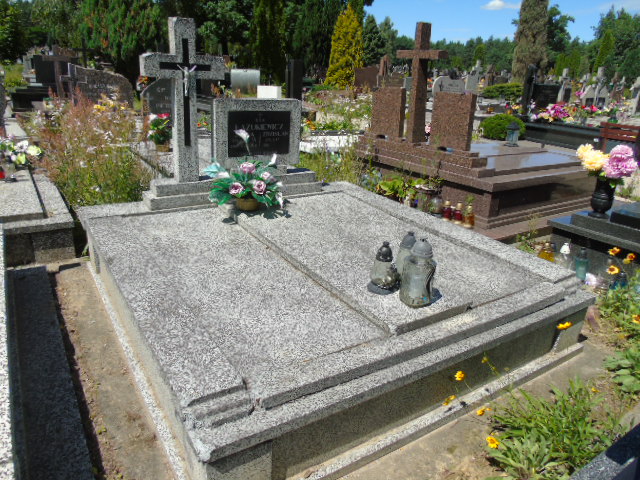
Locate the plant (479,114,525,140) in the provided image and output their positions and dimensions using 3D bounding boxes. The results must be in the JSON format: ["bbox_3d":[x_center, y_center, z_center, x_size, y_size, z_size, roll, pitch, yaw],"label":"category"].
[{"bbox_3d":[3.224,-1.847,8.167,0.850,0.720,0.850,-10,24,-31],"label":"plant"}]

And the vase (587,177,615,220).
[{"bbox_3d":[2.185,-0.330,3.590,0.170,0.320,0.170,-10,24,-31],"label":"vase"}]

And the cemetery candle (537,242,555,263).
[{"bbox_3d":[1.690,0.120,3.450,0.115,0.210,0.115,-10,24,-31],"label":"cemetery candle"}]

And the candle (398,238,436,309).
[{"bbox_3d":[0.439,0.140,2.043,0.140,0.295,0.140,3,20,-1],"label":"candle"}]

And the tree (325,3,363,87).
[{"bbox_3d":[1.381,-10.366,25.192,2.150,4.625,2.150,3,20,-1],"label":"tree"}]

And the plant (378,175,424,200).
[{"bbox_3d":[0.815,-0.516,4.604,0.420,0.320,0.360,-10,25,-32],"label":"plant"}]

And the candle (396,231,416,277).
[{"bbox_3d":[0.430,0.083,2.250,0.105,0.256,0.105,-10,24,-31],"label":"candle"}]

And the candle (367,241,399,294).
[{"bbox_3d":[0.311,0.117,2.185,0.135,0.225,0.135,3,20,-1],"label":"candle"}]

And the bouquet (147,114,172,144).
[{"bbox_3d":[-1.706,-1.183,4.928,0.320,0.400,0.300,-10,25,-32],"label":"bouquet"}]

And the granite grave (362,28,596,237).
[{"bbox_3d":[1.850,-1.361,5.091,2.200,1.770,2.000,-12,26,-35],"label":"granite grave"}]

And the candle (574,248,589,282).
[{"bbox_3d":[1.884,0.172,3.313,0.088,0.237,0.088,-10,24,-31],"label":"candle"}]

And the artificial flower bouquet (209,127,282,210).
[{"bbox_3d":[-0.516,-0.491,3.186,0.460,0.500,0.380,-10,25,-32],"label":"artificial flower bouquet"}]

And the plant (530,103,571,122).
[{"bbox_3d":[5.145,-2.835,10.318,0.550,0.420,0.900,-10,25,-32],"label":"plant"}]

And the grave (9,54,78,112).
[{"bbox_3d":[-5.984,-3.483,10.195,1.350,1.060,1.900,-7,23,-25],"label":"grave"}]

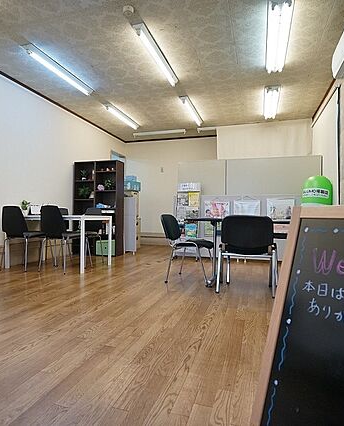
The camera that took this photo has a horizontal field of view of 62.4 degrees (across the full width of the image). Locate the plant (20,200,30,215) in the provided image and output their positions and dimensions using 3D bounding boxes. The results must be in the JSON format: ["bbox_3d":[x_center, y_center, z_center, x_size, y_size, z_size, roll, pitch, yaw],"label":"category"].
[{"bbox_3d":[-2.093,-0.078,4.067,0.120,0.195,0.120,0,-1,17],"label":"plant"}]

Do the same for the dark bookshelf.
[{"bbox_3d":[-1.420,-0.085,5.572,0.910,1.800,0.300,0,-1,17],"label":"dark bookshelf"}]

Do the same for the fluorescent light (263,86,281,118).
[{"bbox_3d":[1.663,-1.783,4.751,0.230,0.090,1.270,0,-1,17],"label":"fluorescent light"}]

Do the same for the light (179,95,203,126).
[{"bbox_3d":[0.380,-1.842,5.232,0.160,0.110,1.290,0,-1,17],"label":"light"}]

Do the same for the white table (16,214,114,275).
[{"bbox_3d":[-1.565,0.393,4.020,1.235,0.728,0.705,0,-1,17],"label":"white table"}]

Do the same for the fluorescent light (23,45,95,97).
[{"bbox_3d":[-1.478,-1.874,3.864,0.160,0.110,1.290,0,-1,17],"label":"fluorescent light"}]

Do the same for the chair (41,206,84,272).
[{"bbox_3d":[-1.460,0.336,3.732,0.480,0.842,0.545,0,-1,19],"label":"chair"}]

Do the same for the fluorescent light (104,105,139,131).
[{"bbox_3d":[-0.949,-1.847,5.563,0.160,0.110,1.290,0,-1,17],"label":"fluorescent light"}]

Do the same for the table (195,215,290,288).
[{"bbox_3d":[0.898,0.443,3.118,1.450,0.710,0.600,0,-1,23],"label":"table"}]

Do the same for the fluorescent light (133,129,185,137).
[{"bbox_3d":[-0.288,-1.831,6.666,1.290,0.100,0.100,0,-1,17],"label":"fluorescent light"}]

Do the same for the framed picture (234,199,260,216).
[{"bbox_3d":[1.296,-0.060,4.877,0.435,0.310,0.020,0,-1,17],"label":"framed picture"}]

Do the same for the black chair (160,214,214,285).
[{"bbox_3d":[0.192,0.400,3.316,0.550,0.745,0.520,0,-1,22],"label":"black chair"}]

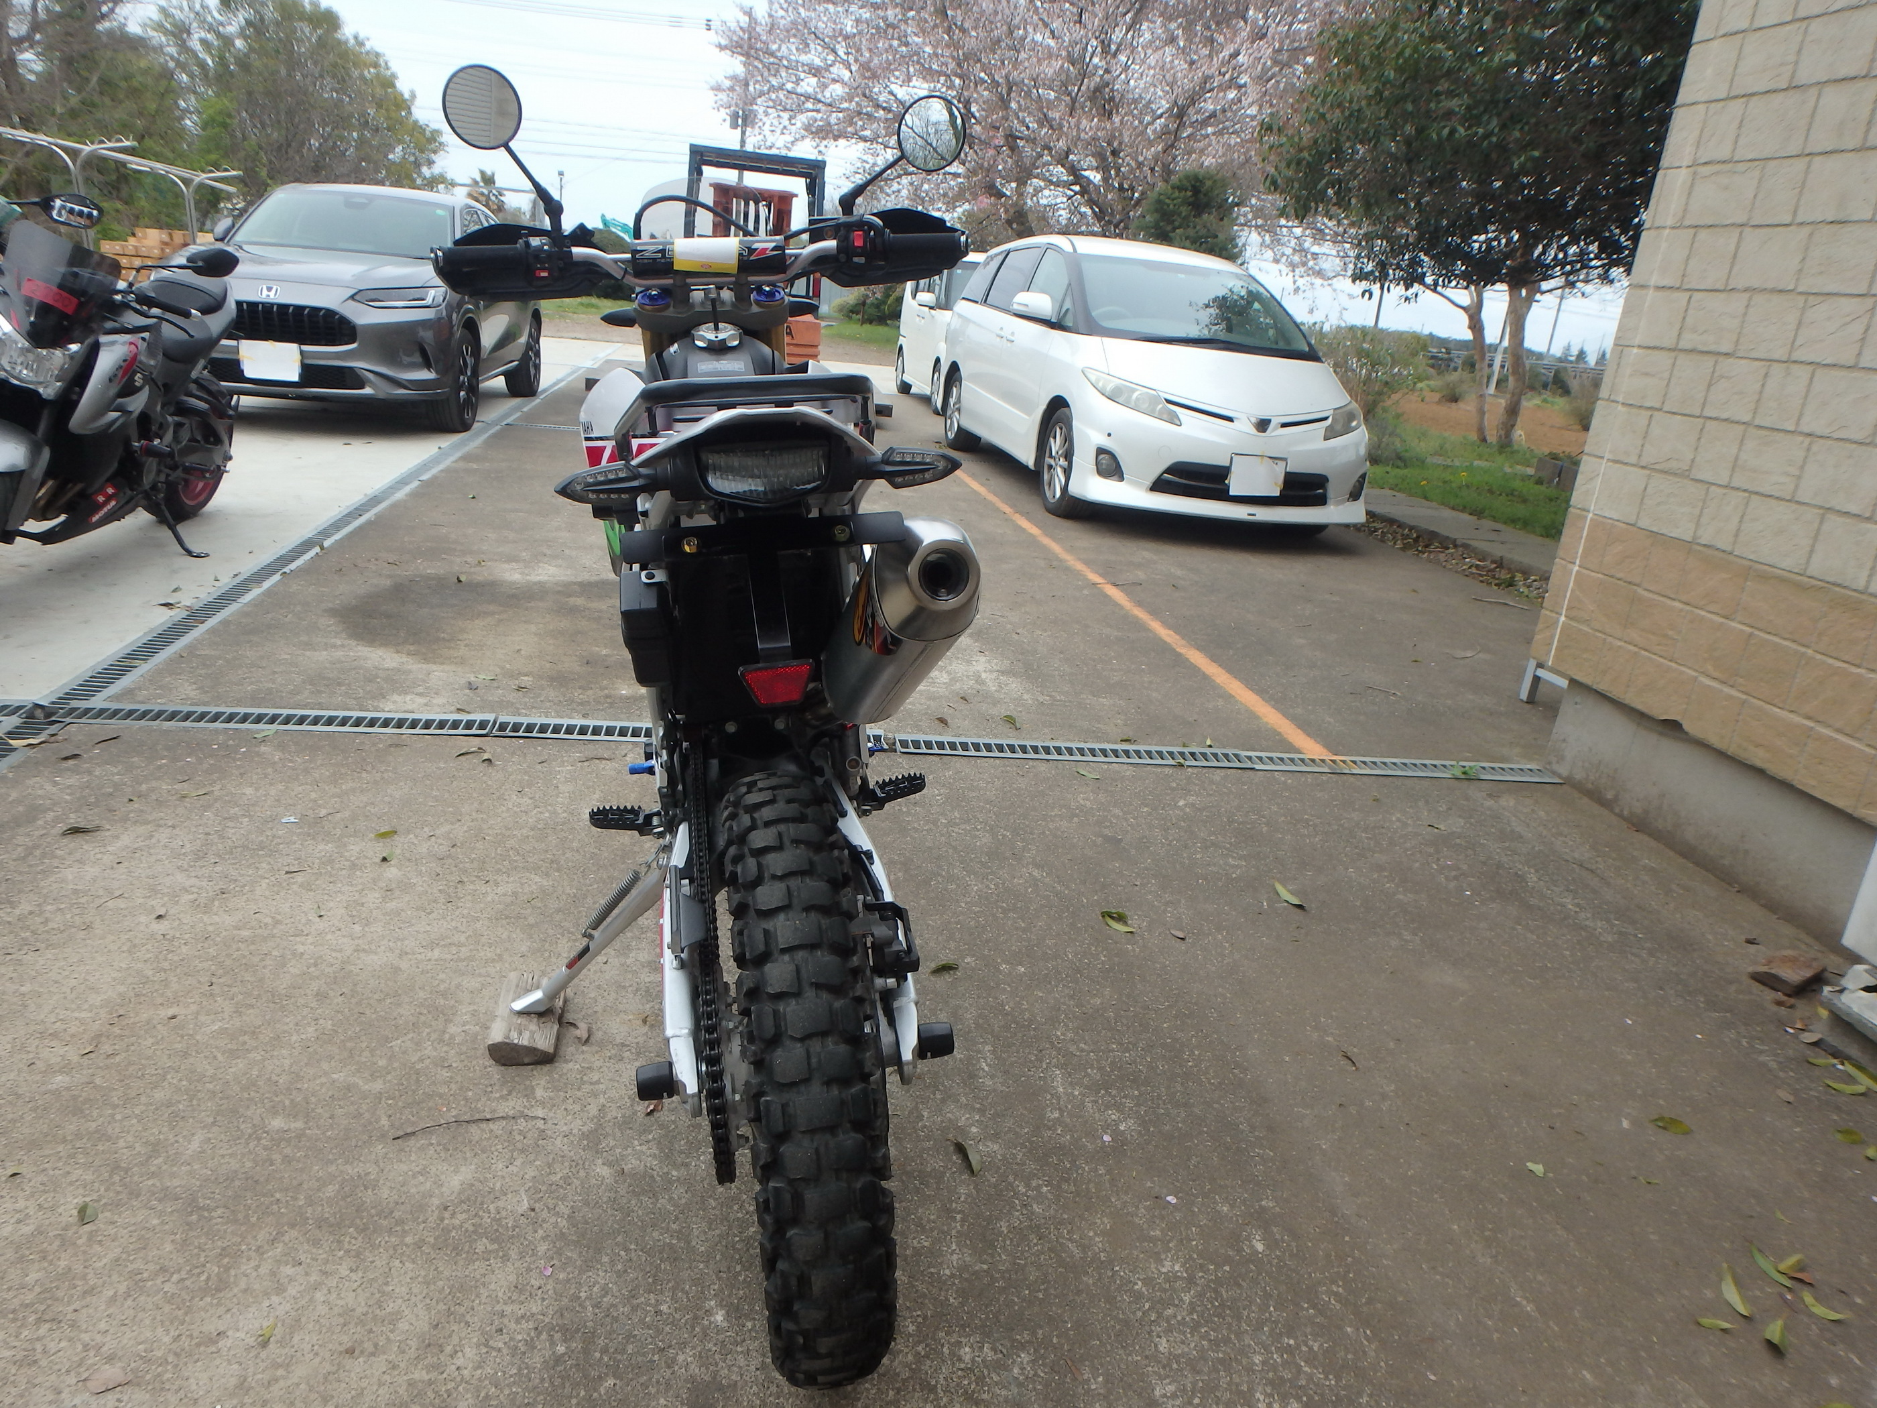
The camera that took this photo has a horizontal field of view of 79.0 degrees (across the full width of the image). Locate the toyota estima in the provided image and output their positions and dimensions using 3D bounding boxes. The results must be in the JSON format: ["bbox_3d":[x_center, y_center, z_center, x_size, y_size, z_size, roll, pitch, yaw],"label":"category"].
[{"bbox_3d":[1.376,-2.455,8.370,1.840,1.750,4.800,2,19,-13],"label":"toyota estima"}]

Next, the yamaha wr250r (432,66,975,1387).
[{"bbox_3d":[-0.312,-0.237,1.780,0.840,1.400,2.100,-5,21,-11],"label":"yamaha wr250r"}]

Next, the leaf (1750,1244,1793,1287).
[{"bbox_3d":[1.129,0.760,1.544,0.024,0.012,0.075,5,19,-4],"label":"leaf"}]

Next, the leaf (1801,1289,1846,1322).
[{"bbox_3d":[1.153,0.784,1.486,0.022,0.010,0.050,-12,26,-42],"label":"leaf"}]

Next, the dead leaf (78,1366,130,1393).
[{"bbox_3d":[-0.836,0.681,1.147,0.038,0.008,0.023,-3,21,-26],"label":"dead leaf"}]

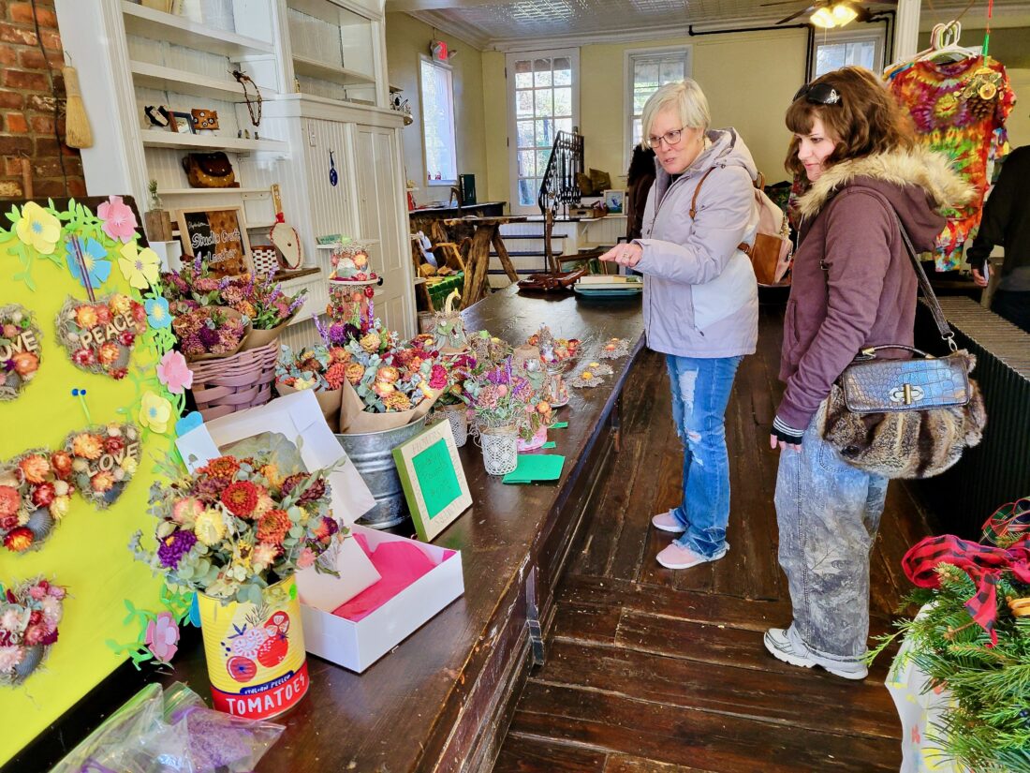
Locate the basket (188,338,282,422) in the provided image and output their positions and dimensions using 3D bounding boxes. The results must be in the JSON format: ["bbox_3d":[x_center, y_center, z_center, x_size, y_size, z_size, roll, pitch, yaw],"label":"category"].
[{"bbox_3d":[-0.959,0.043,2.677,0.300,0.320,0.348,11,20,40],"label":"basket"}]

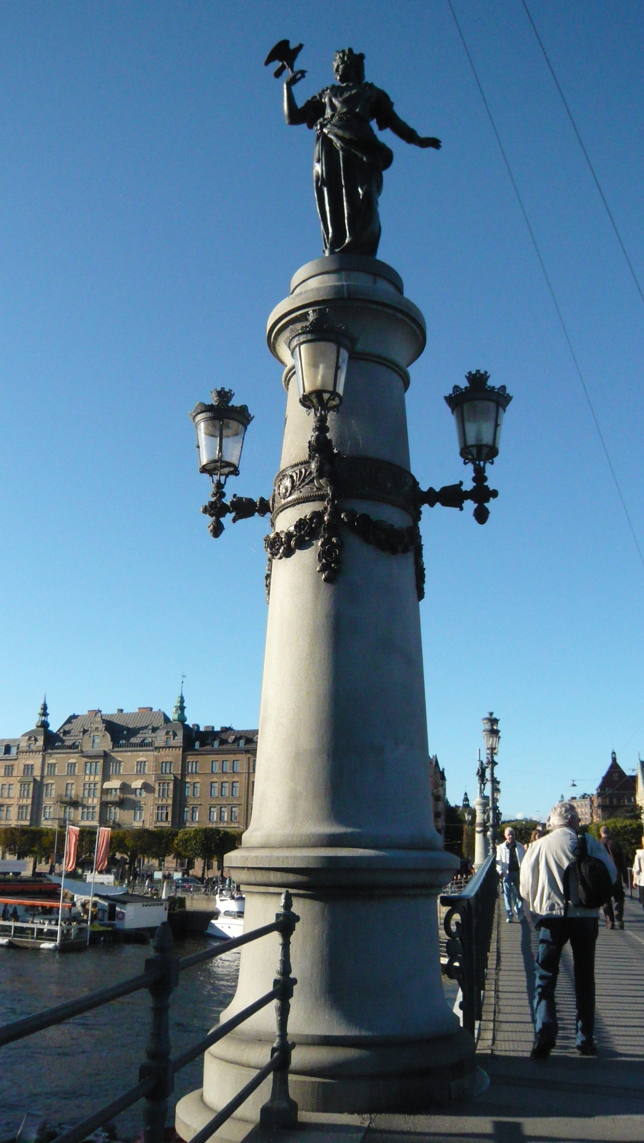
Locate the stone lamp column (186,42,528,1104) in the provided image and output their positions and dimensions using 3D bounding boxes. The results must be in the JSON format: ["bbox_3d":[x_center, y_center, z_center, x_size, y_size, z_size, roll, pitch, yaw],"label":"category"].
[{"bbox_3d":[0.172,-0.694,7.112,2.500,8.291,2.500,-2,-17,10],"label":"stone lamp column"}]

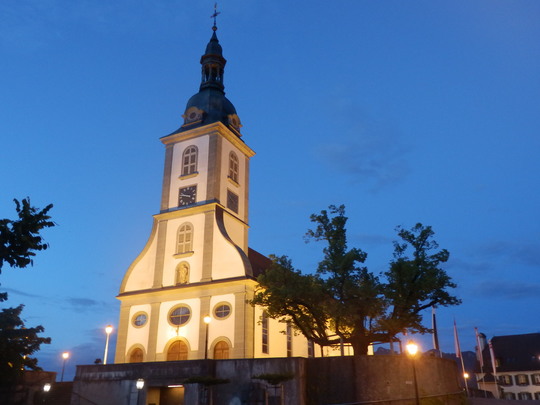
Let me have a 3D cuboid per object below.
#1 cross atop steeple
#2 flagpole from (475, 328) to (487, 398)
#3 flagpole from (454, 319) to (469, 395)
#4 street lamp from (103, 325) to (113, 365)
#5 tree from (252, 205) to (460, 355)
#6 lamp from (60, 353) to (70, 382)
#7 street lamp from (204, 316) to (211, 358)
[{"bbox_3d":[-7.903,-26.788,67.357,1.650,5.000,0.550,-11,-23,24],"label":"cross atop steeple"},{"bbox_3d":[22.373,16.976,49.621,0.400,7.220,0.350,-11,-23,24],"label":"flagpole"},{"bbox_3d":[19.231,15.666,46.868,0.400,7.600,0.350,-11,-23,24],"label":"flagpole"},{"bbox_3d":[-12.966,11.938,37.080,0.500,4.260,0.500,-11,-23,24],"label":"street lamp"},{"bbox_3d":[6.169,6.401,35.485,14.000,13.000,12.500,-11,-23,24],"label":"tree"},{"bbox_3d":[-20.673,17.094,46.874,0.500,3.950,0.500,-11,-23,24],"label":"lamp"},{"bbox_3d":[-4.364,9.982,32.279,0.500,4.300,0.500,-11,-23,24],"label":"street lamp"}]

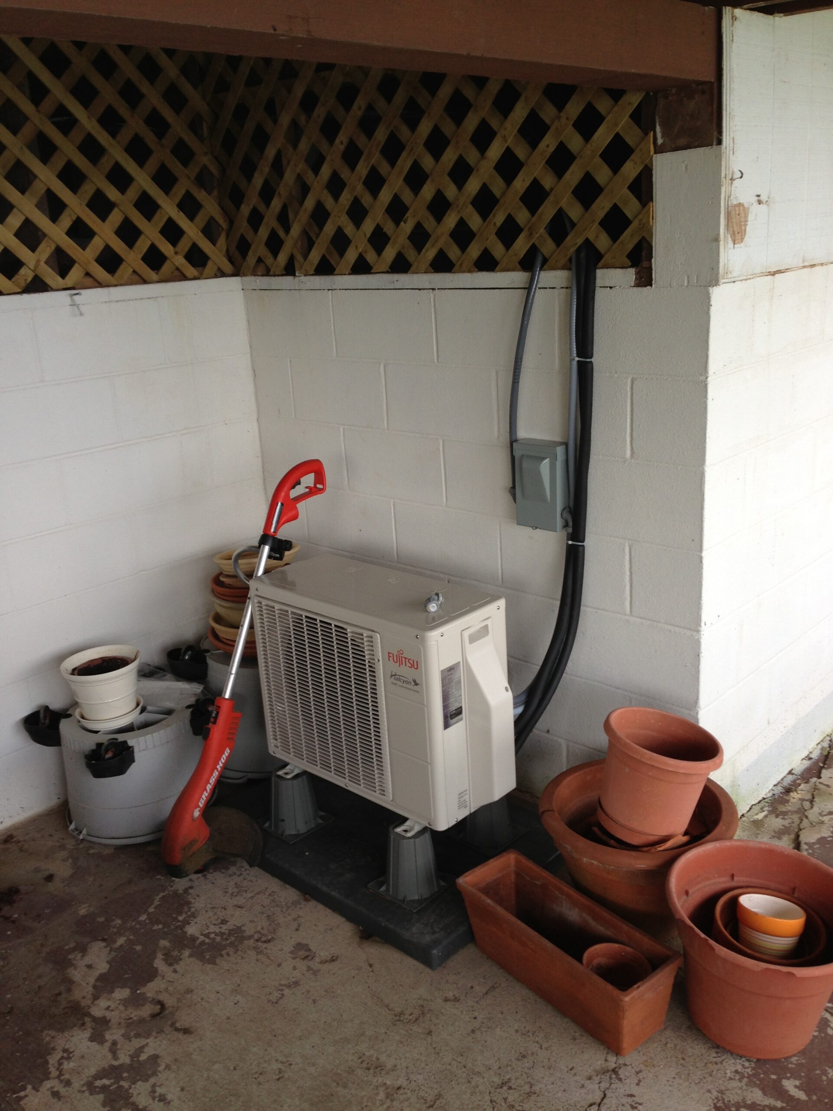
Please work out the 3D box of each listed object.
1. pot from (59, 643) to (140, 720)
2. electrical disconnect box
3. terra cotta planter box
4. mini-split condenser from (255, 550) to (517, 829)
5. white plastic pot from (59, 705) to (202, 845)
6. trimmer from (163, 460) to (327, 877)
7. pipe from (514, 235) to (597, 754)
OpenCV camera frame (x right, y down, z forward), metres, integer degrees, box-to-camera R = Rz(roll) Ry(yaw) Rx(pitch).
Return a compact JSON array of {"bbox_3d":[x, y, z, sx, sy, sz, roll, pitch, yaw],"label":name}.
[{"bbox_3d":[-0.882,0.374,3.006,0.228,0.162,0.228,-3,17,1],"label":"pot"},{"bbox_3d":[0.319,-0.179,2.720,0.133,0.222,0.066,12,23,41],"label":"electrical disconnect box"},{"bbox_3d":[0.317,0.853,2.288,0.173,0.172,0.508,-16,21,-34],"label":"terra cotta planter box"},{"bbox_3d":[-0.091,0.346,2.861,0.690,0.535,0.295,13,24,42],"label":"mini-split condenser"},{"bbox_3d":[-0.826,0.597,3.117,0.430,0.300,0.430,-3,17,1],"label":"white plastic pot"},{"bbox_3d":[-0.426,0.293,2.905,0.265,1.190,0.200,12,-11,4],"label":"trimmer"},{"bbox_3d":[0.355,-0.101,2.653,0.200,1.350,0.150,12,23,41],"label":"pipe"}]

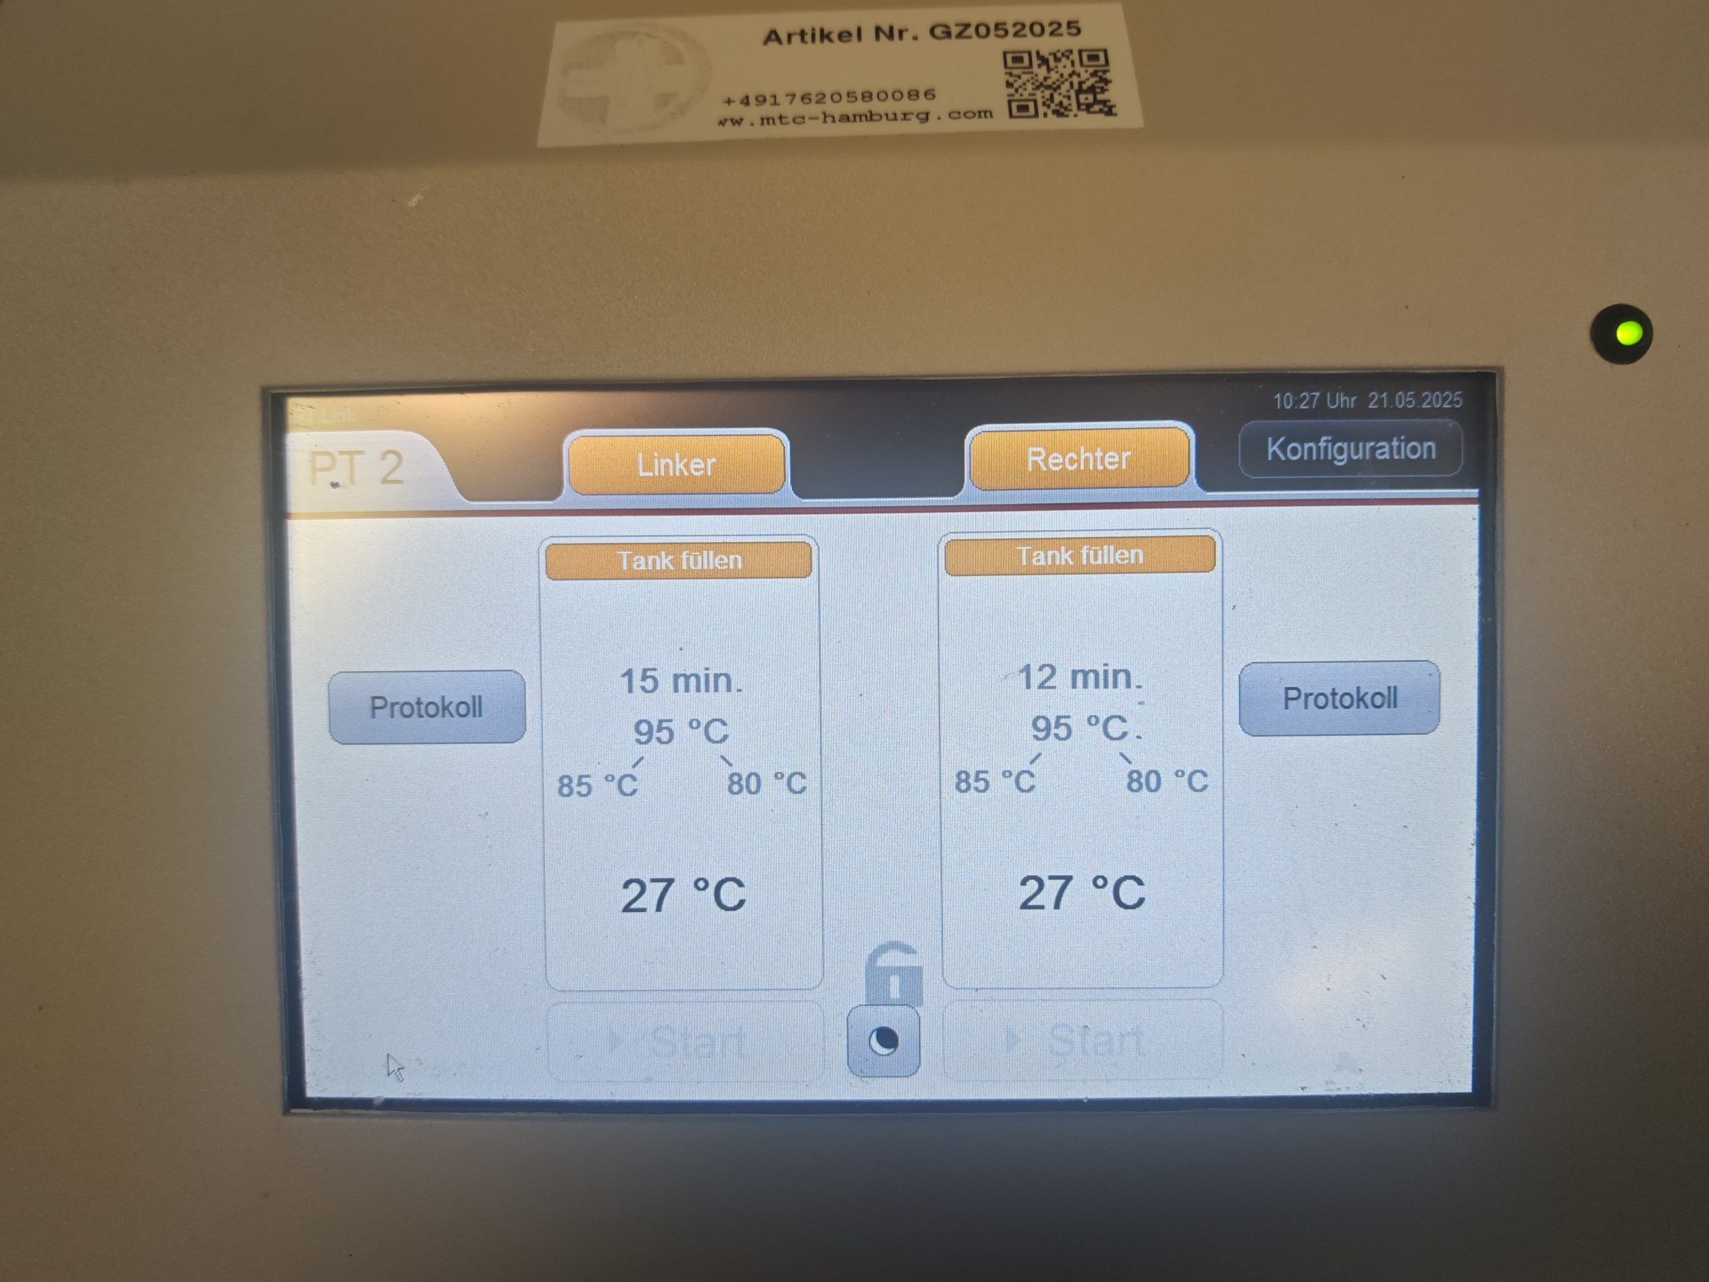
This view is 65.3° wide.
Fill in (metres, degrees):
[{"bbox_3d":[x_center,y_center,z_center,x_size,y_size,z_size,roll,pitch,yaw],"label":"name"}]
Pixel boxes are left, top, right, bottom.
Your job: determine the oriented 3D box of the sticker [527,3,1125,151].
[{"bbox_3d":[-0.002,-0.074,0.174,0.076,0.001,0.025,-1,59,1],"label":"sticker"}]

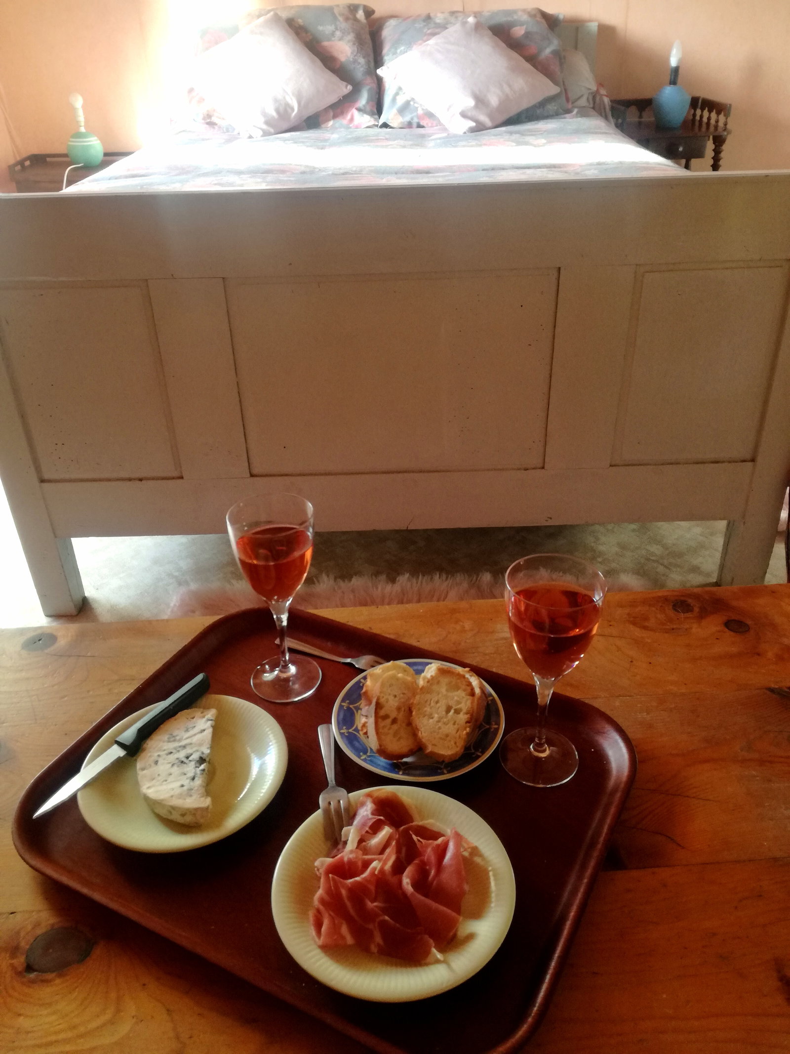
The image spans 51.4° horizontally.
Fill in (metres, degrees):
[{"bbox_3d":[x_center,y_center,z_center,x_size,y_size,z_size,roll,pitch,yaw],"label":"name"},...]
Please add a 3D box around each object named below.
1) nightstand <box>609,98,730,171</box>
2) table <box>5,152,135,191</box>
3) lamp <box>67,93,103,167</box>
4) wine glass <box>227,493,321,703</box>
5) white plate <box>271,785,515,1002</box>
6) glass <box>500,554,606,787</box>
[{"bbox_3d":[0.967,-1.157,3.103,0.363,0.804,0.350,-1,30,1],"label":"nightstand"},{"bbox_3d":[-1.143,-1.059,3.171,0.440,0.668,0.330,-1,30,1],"label":"table"},{"bbox_3d":[-1.128,-1.431,2.966,0.130,0.236,0.130,-1,30,1],"label":"lamp"},{"bbox_3d":[-0.111,0.072,0.786,0.079,0.189,0.079,-1,30,1],"label":"wine glass"},{"bbox_3d":[-0.001,0.269,0.601,0.174,0.030,0.174,-1,30,1],"label":"white plate"},{"bbox_3d":[0.127,0.123,0.688,0.079,0.189,0.079,-1,30,1],"label":"glass"}]

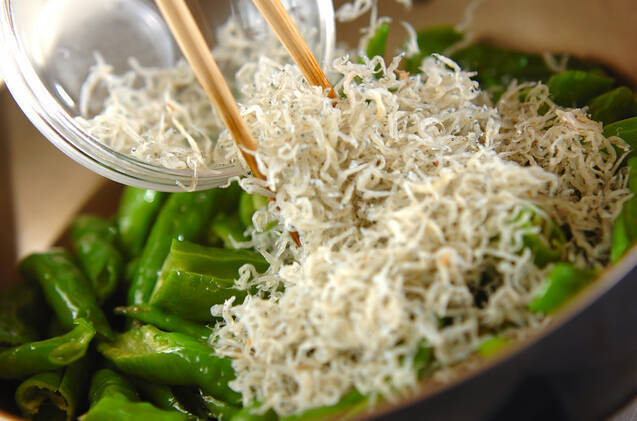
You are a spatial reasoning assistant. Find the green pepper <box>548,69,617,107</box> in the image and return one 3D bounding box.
[{"bbox_3d":[0.095,-0.044,0.760,0.030,0.014,0.015,-5,36,-7],"label":"green pepper"}]

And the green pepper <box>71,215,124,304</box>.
[{"bbox_3d":[-0.074,0.016,0.690,0.015,0.014,0.029,-9,58,-13],"label":"green pepper"}]

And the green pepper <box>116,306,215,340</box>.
[{"bbox_3d":[-0.048,0.036,0.655,0.038,0.011,0.011,14,38,14],"label":"green pepper"}]

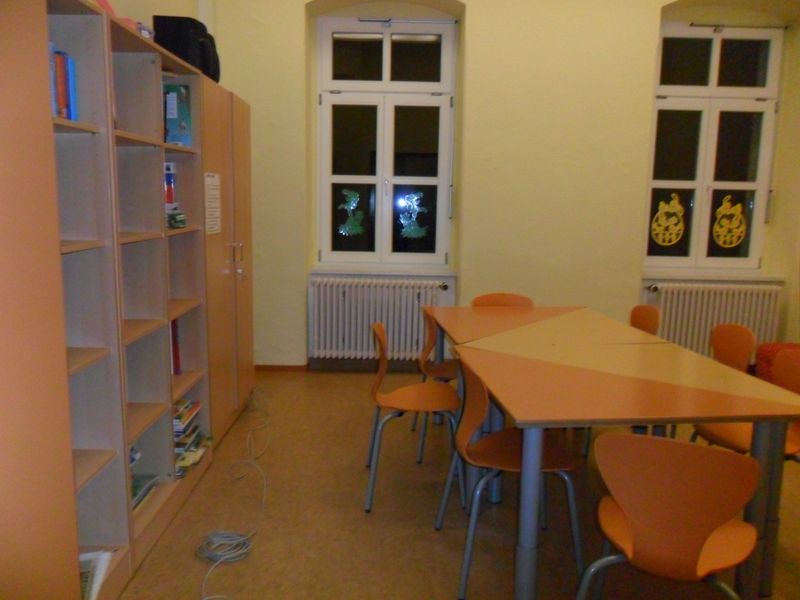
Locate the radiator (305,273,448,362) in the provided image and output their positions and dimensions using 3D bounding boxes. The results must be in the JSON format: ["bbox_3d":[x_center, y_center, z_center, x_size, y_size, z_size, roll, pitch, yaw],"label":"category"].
[{"bbox_3d":[-0.182,0.149,4.862,0.965,0.634,0.150,1,9,-1],"label":"radiator"}]

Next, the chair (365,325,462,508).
[{"bbox_3d":[0.073,0.498,2.876,0.472,0.776,0.479,1,9,-5],"label":"chair"}]

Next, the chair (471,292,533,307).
[{"bbox_3d":[0.616,0.363,3.764,0.479,0.776,0.472,1,9,-1],"label":"chair"}]

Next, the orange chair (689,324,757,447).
[{"bbox_3d":[1.398,0.513,2.978,0.472,0.776,0.479,1,9,-3],"label":"orange chair"}]

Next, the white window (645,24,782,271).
[{"bbox_3d":[2.433,-1.153,4.992,1.053,1.897,0.120,1,9,-1],"label":"white window"}]

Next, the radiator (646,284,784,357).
[{"bbox_3d":[2.453,0.204,4.905,0.959,0.634,0.150,1,9,-1],"label":"radiator"}]

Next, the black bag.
[{"bbox_3d":[-1.042,-1.214,3.062,0.236,0.261,0.256,1,9,-1],"label":"black bag"}]

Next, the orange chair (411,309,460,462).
[{"bbox_3d":[0.316,0.421,3.373,0.472,0.776,0.479,1,9,-4],"label":"orange chair"}]

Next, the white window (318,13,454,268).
[{"bbox_3d":[-0.114,-1.207,4.950,1.060,1.897,0.120,1,9,-1],"label":"white window"}]

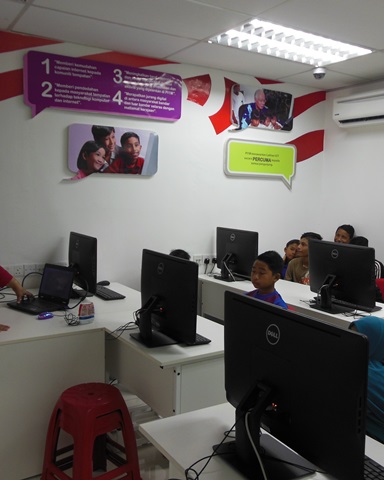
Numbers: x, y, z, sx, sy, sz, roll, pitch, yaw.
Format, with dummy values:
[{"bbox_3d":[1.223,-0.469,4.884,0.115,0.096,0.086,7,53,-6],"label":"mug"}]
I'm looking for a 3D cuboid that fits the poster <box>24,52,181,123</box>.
[{"bbox_3d":[-0.639,-1.138,3.634,1.290,0.470,0.060,-3,7,-32],"label":"poster"}]

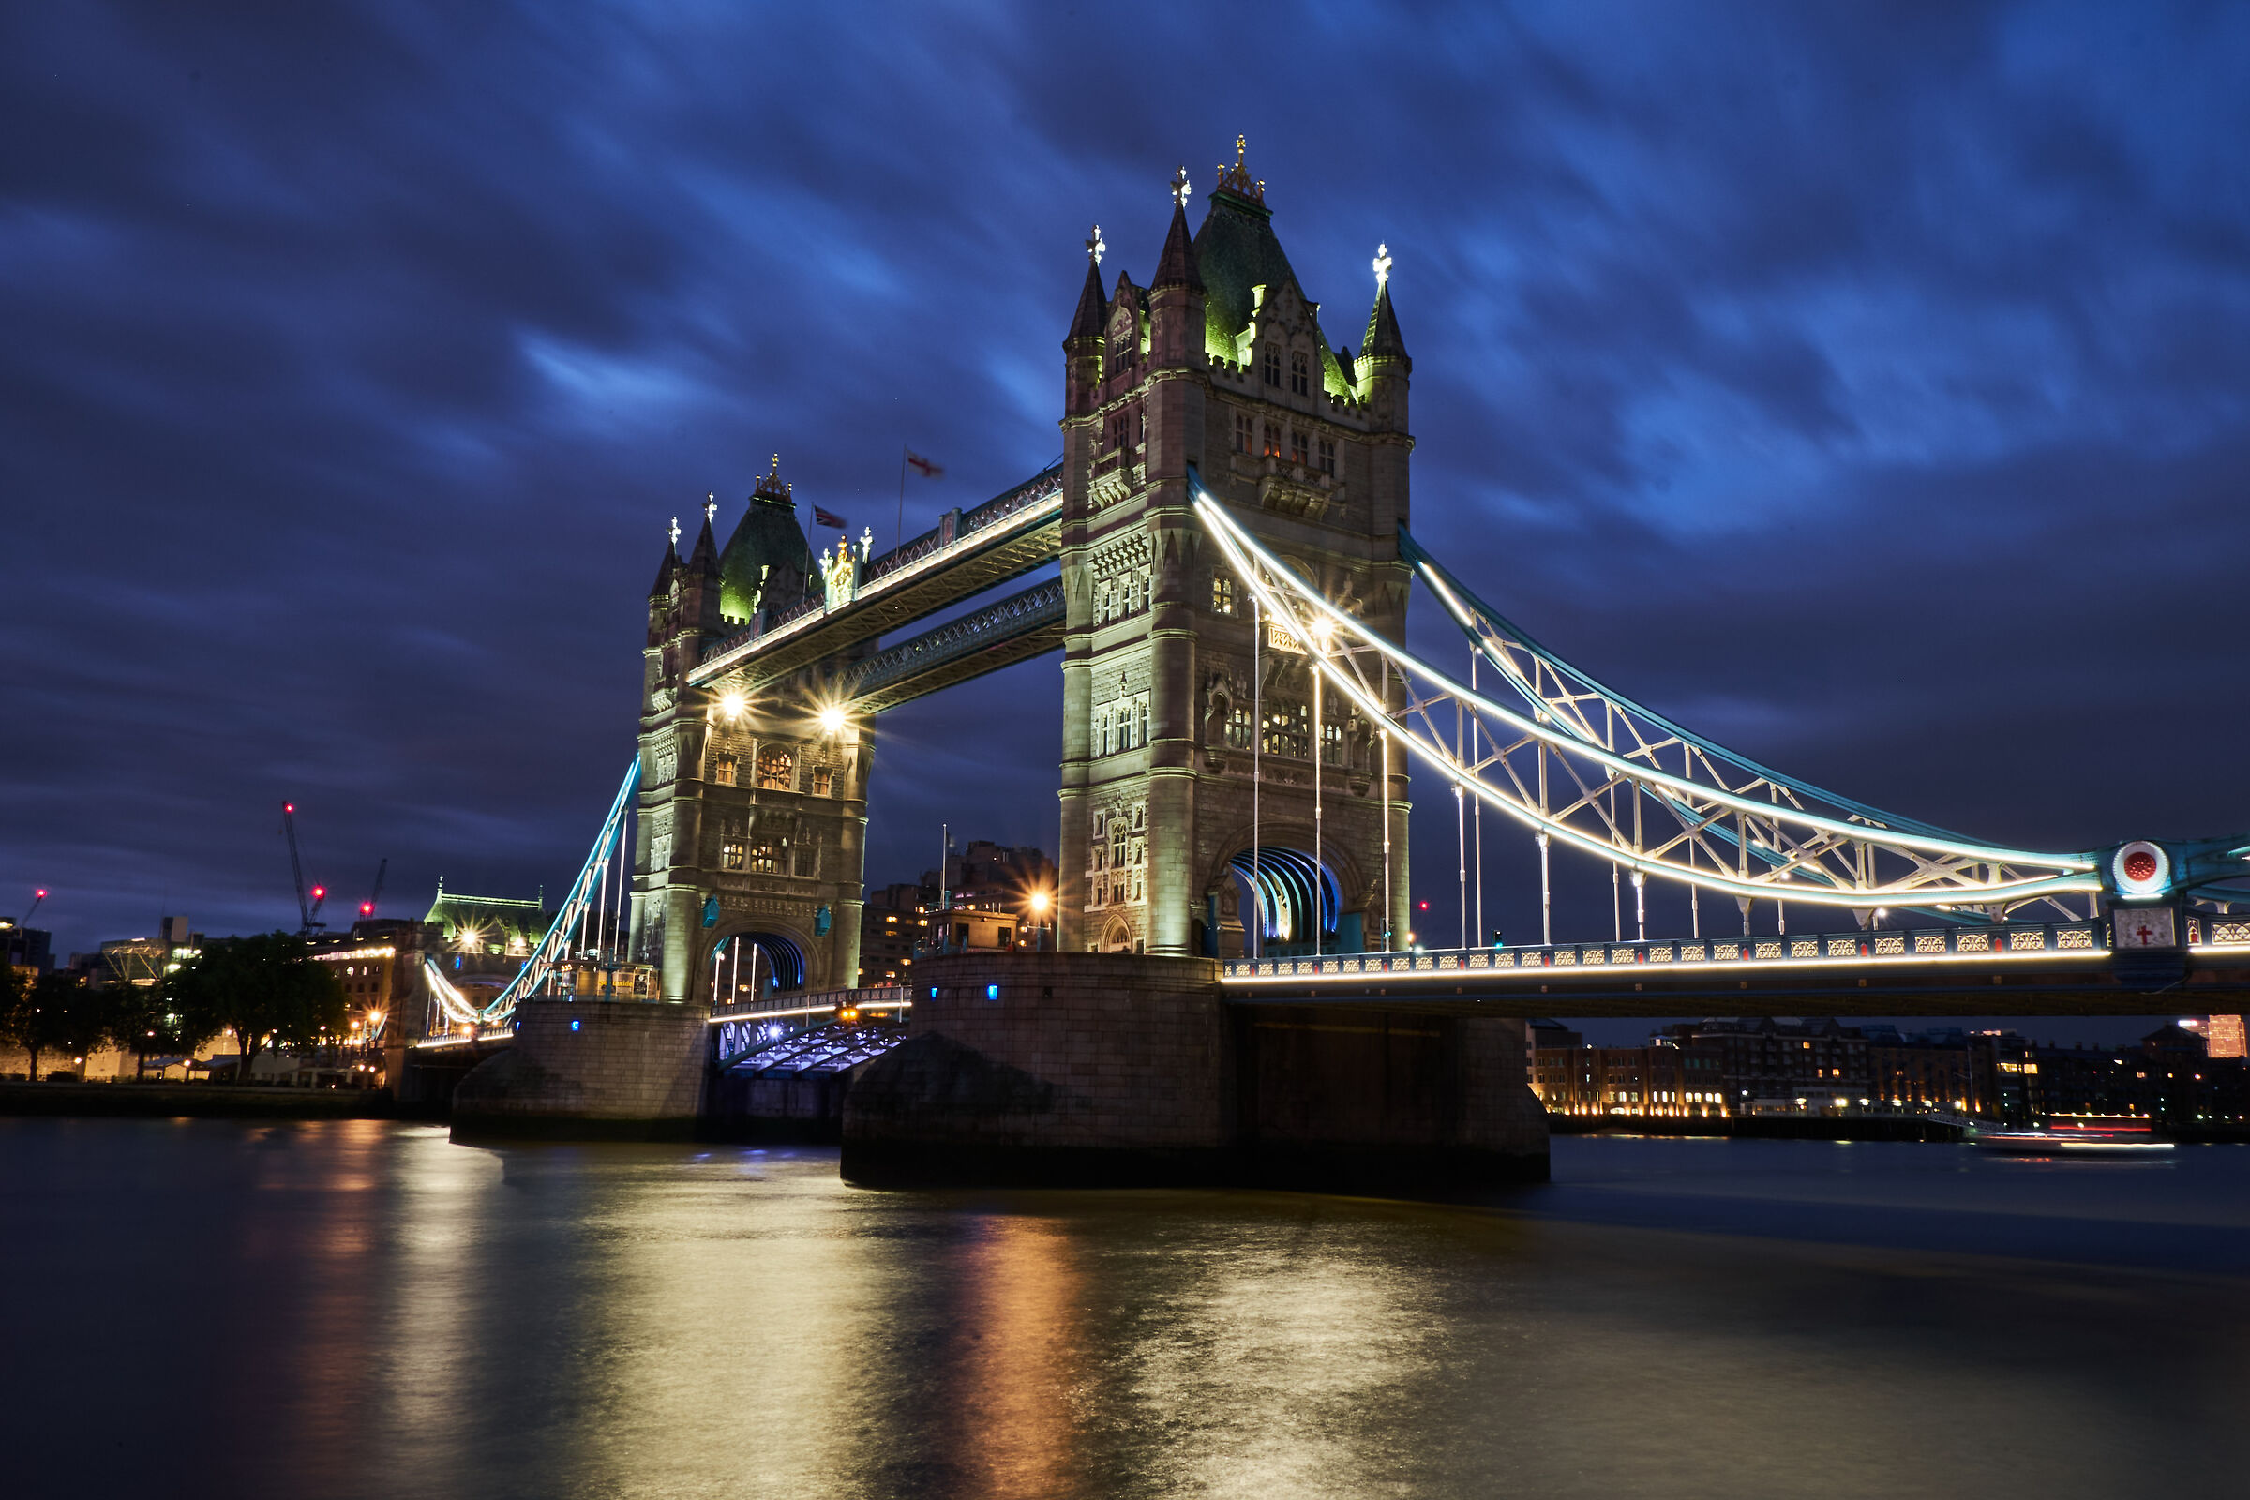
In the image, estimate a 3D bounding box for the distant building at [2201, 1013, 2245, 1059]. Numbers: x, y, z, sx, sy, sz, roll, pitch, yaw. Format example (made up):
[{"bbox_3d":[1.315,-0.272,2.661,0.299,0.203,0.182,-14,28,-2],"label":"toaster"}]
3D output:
[{"bbox_3d":[2103.180,604.690,3338.320,58.000,235.000,58.000,-6,-13,31],"label":"distant building"}]

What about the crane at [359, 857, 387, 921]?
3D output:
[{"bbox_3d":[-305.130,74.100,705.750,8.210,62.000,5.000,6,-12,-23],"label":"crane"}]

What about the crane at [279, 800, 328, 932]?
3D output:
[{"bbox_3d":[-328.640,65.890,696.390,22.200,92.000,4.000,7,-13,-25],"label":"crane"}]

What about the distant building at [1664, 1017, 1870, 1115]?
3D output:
[{"bbox_3d":[159.690,79.760,435.730,49.770,24.300,19.000,7,-13,-26],"label":"distant building"}]

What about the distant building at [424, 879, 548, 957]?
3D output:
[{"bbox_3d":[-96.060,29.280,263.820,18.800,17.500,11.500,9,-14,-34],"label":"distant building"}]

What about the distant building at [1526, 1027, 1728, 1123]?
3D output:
[{"bbox_3d":[115.710,77.900,418.580,46.920,19.300,24.000,3,-12,-7],"label":"distant building"}]

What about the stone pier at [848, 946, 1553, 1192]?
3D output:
[{"bbox_3d":[7.230,21.490,115.290,56.300,13.600,21.300,9,-14,-34],"label":"stone pier"}]

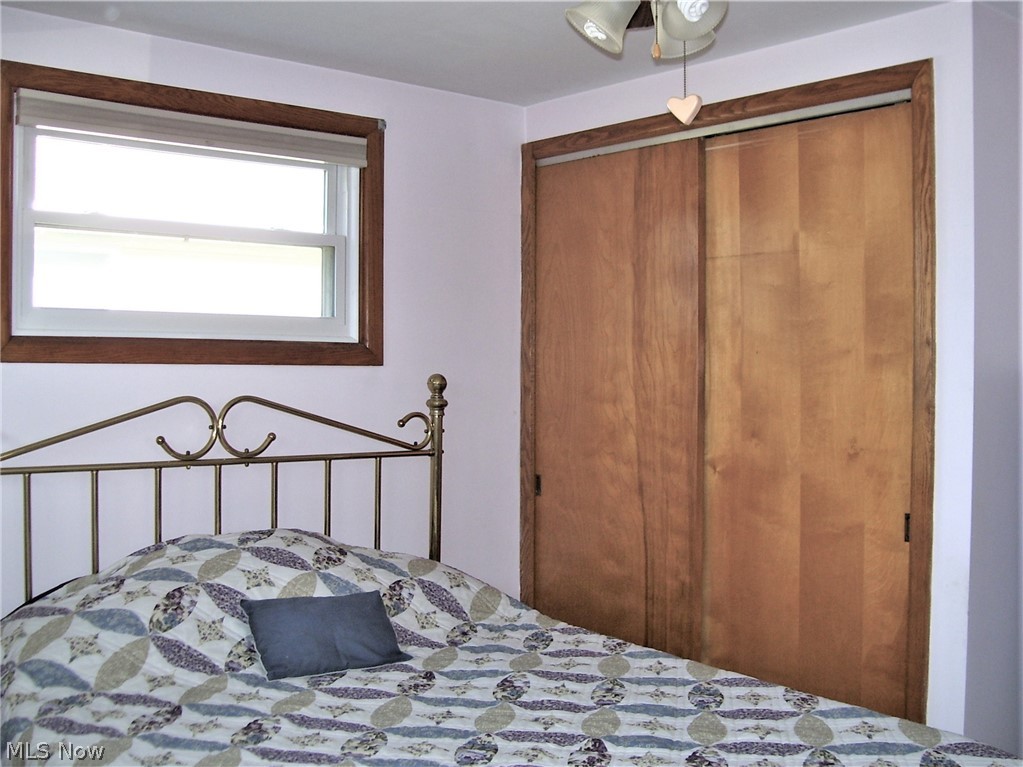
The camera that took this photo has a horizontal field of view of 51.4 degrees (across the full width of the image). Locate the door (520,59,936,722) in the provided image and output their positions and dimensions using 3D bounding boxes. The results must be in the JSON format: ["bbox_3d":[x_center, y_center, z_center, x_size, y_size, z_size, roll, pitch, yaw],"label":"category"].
[{"bbox_3d":[0.580,0.230,3.276,0.090,2.130,1.528,-2,2,-42],"label":"door"}]

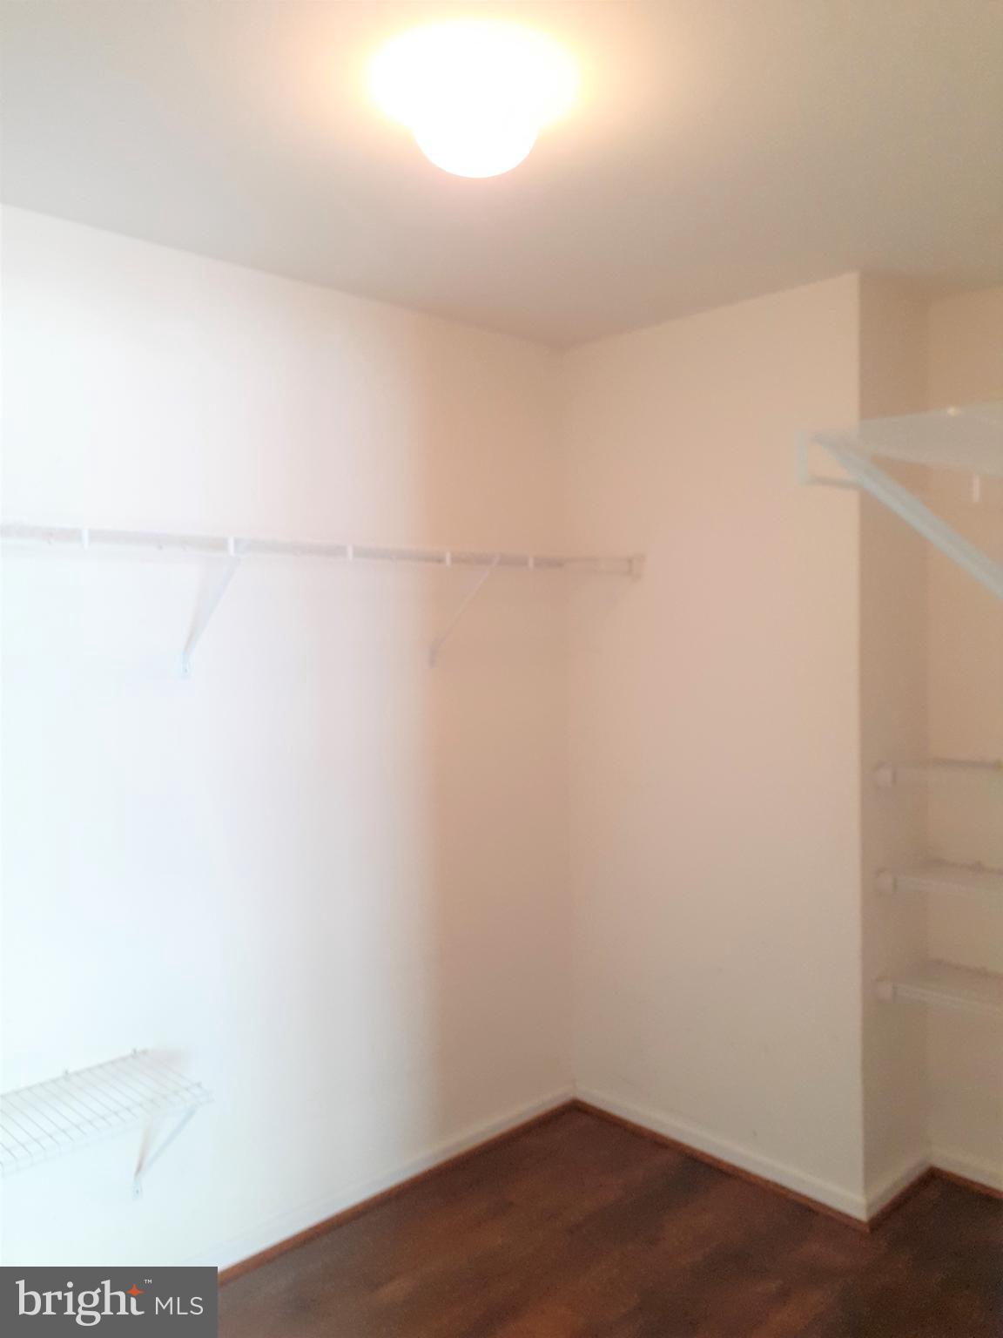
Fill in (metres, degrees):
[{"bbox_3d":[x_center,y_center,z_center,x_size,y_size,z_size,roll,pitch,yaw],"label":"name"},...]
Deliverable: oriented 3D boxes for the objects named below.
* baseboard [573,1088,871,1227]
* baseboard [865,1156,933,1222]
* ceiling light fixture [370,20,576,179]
[{"bbox_3d":[0.585,1.394,3.051,0.022,0.073,1.024,-3,3,-44],"label":"baseboard"},{"bbox_3d":[1.079,1.395,2.827,0.396,0.073,0.022,-3,3,-44],"label":"baseboard"},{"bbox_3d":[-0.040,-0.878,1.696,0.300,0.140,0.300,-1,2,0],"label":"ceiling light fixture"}]

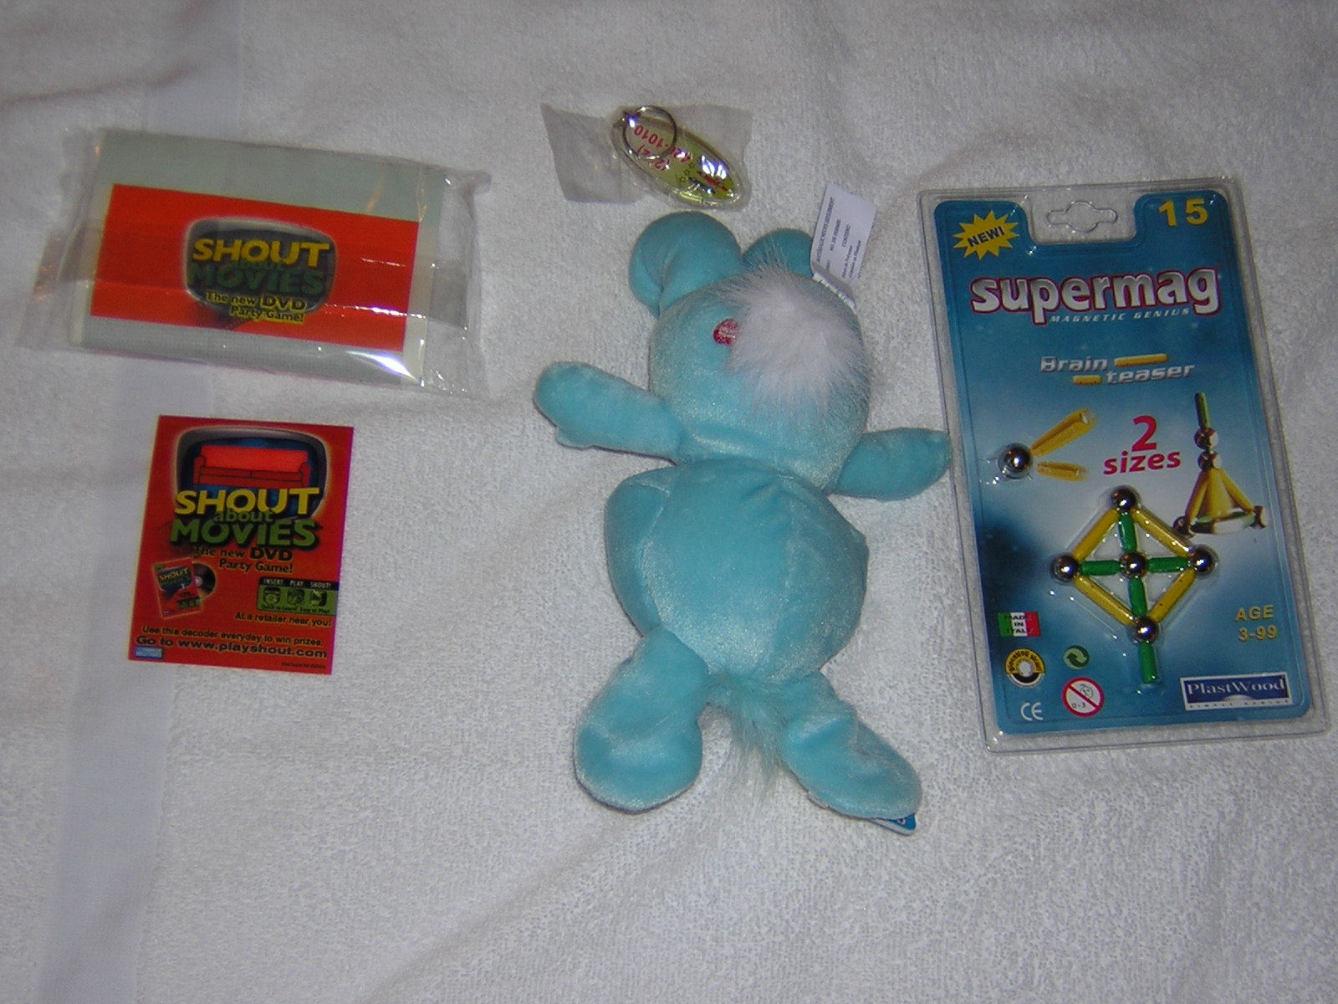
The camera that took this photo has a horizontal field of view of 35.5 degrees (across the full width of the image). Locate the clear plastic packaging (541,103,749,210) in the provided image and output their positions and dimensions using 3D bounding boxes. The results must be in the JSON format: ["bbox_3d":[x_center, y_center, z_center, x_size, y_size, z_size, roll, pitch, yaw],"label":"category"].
[{"bbox_3d":[-0.011,-0.166,0.997,0.102,0.010,0.053,2,73,-3],"label":"clear plastic packaging"}]

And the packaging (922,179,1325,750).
[{"bbox_3d":[0.210,-0.024,0.964,0.159,0.018,0.274,-3,73,-5],"label":"packaging"}]

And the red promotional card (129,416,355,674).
[{"bbox_3d":[-0.190,0.018,0.934,0.089,0.002,0.115,4,73,-3],"label":"red promotional card"}]

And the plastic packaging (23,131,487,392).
[{"bbox_3d":[-0.186,-0.114,0.964,0.209,0.022,0.114,7,73,-2],"label":"plastic packaging"}]

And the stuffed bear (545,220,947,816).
[{"bbox_3d":[0.034,-0.002,0.911,0.187,0.085,0.277,2,73,-3],"label":"stuffed bear"}]

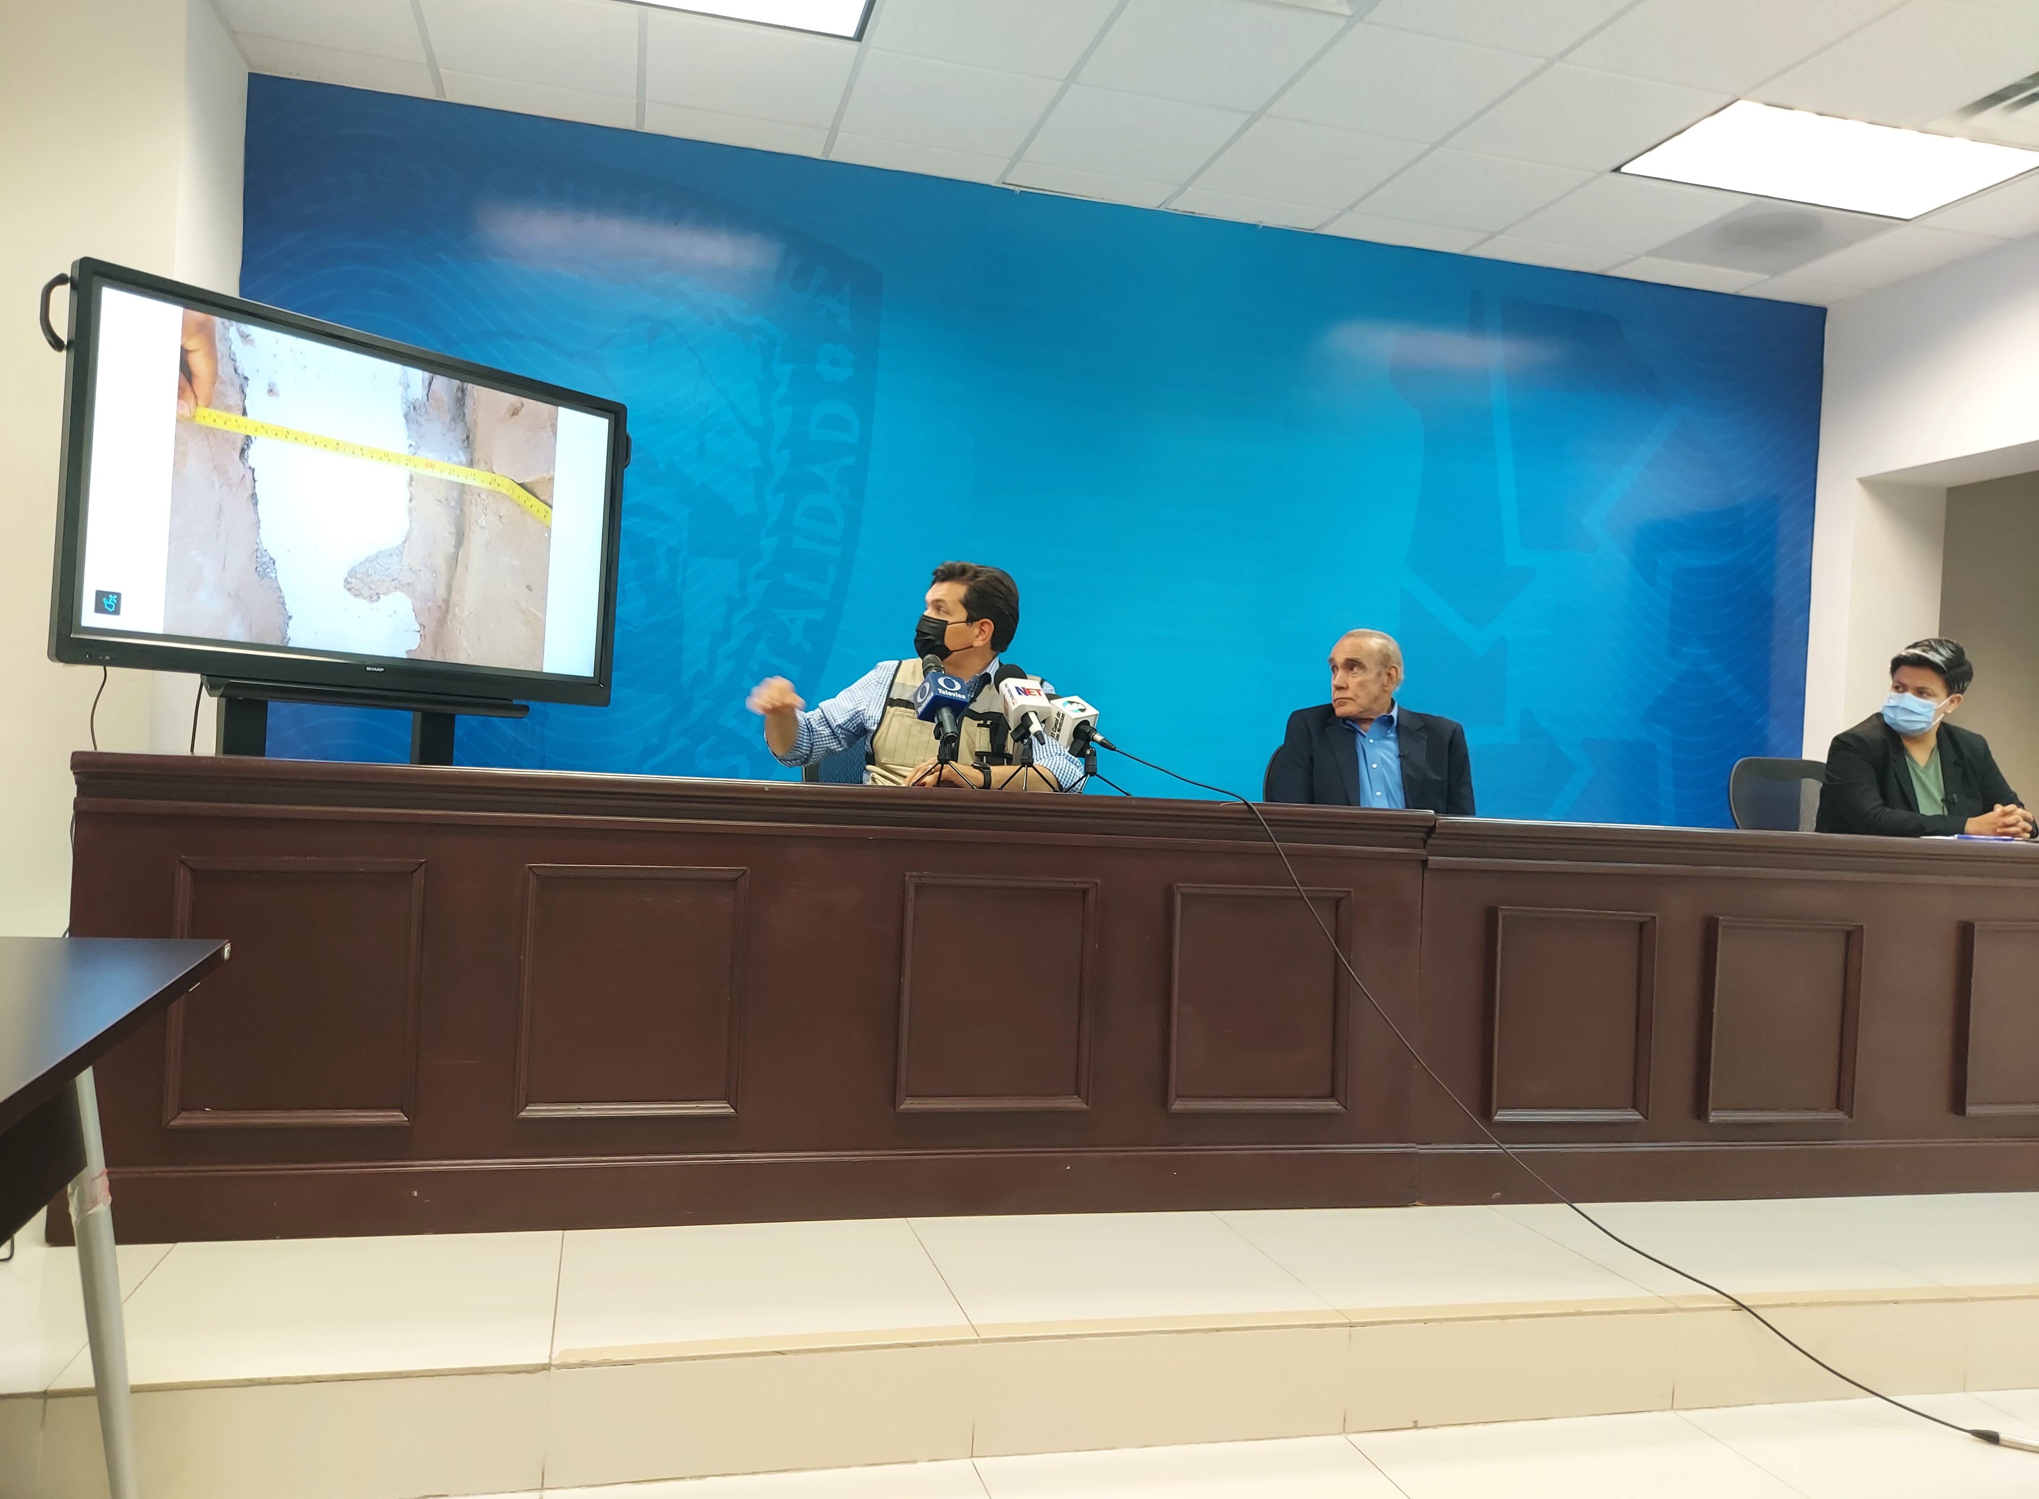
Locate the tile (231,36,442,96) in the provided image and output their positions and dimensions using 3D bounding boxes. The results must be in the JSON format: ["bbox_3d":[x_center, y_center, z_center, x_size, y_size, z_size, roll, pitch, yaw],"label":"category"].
[{"bbox_3d":[-2.078,-2.096,4.519,0.553,0.025,0.236,3,0,-15],"label":"tile"}]

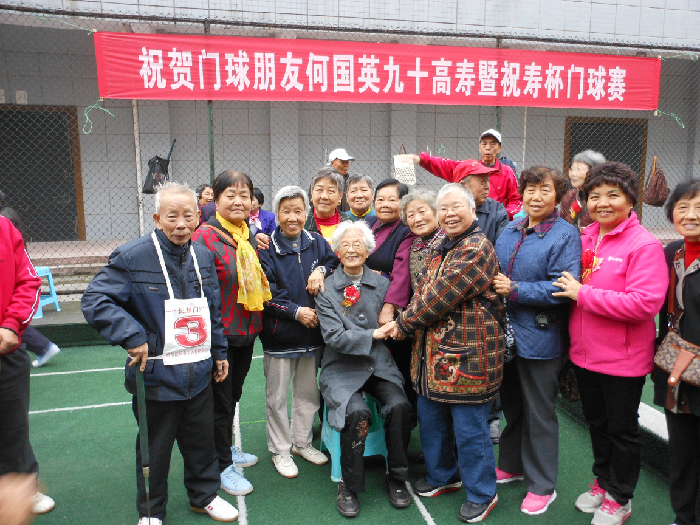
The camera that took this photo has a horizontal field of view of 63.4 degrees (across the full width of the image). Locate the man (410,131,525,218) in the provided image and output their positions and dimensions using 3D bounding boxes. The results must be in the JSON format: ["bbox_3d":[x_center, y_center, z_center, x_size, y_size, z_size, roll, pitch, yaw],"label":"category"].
[{"bbox_3d":[0.886,-0.169,4.421,0.920,1.690,0.400,1,8,8],"label":"man"}]

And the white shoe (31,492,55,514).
[{"bbox_3d":[-1.526,1.114,2.777,0.260,0.100,0.100,6,12,33],"label":"white shoe"}]

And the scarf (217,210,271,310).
[{"bbox_3d":[-0.506,-0.014,2.690,0.240,0.470,0.220,-4,9,-28],"label":"scarf"}]

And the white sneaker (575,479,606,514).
[{"bbox_3d":[1.160,1.066,2.680,0.250,0.120,0.095,-8,11,-42],"label":"white sneaker"}]

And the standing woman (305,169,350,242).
[{"bbox_3d":[-0.139,0.243,3.372,0.500,1.600,0.320,-1,10,-5],"label":"standing woman"}]

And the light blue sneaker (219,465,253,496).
[{"bbox_3d":[-0.588,1.053,2.820,0.250,0.115,0.095,8,11,43],"label":"light blue sneaker"}]

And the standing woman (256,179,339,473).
[{"bbox_3d":[-0.279,0.359,3.006,0.460,1.500,0.370,-3,10,-16],"label":"standing woman"}]

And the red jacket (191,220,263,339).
[{"bbox_3d":[-0.616,0.074,2.800,0.460,0.600,0.290,-4,9,-28],"label":"red jacket"}]

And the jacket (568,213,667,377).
[{"bbox_3d":[1.177,0.133,2.510,0.340,0.700,0.460,-7,11,-40],"label":"jacket"}]

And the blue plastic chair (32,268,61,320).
[{"bbox_3d":[-2.984,0.279,5.427,0.330,0.435,0.330,-2,10,-11],"label":"blue plastic chair"}]

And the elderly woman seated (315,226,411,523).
[{"bbox_3d":[0.047,0.489,2.847,0.440,1.295,0.620,-3,10,-14],"label":"elderly woman seated"}]

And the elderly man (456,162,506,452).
[{"bbox_3d":[0.762,0.240,3.243,0.470,1.610,0.330,-6,10,-35],"label":"elderly man"}]

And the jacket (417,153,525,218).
[{"bbox_3d":[0.921,-0.484,4.377,0.820,0.680,0.360,1,8,8],"label":"jacket"}]

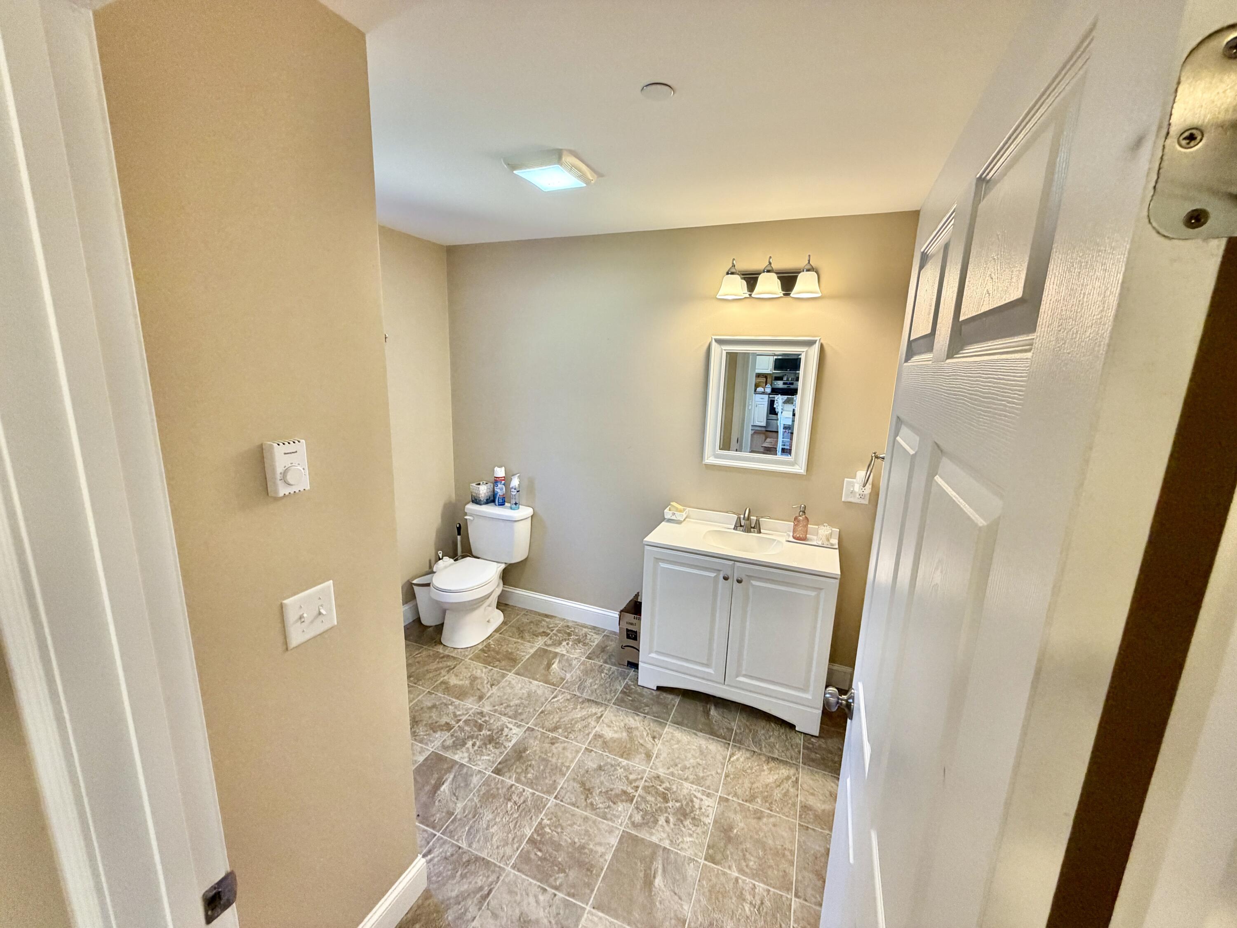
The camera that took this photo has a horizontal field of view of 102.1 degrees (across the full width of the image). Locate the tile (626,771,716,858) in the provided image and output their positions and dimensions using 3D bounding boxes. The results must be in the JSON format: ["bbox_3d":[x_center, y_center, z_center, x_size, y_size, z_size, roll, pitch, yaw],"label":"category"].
[{"bbox_3d":[0.217,1.375,1.978,0.297,0.010,0.297,7,13,21],"label":"tile"}]

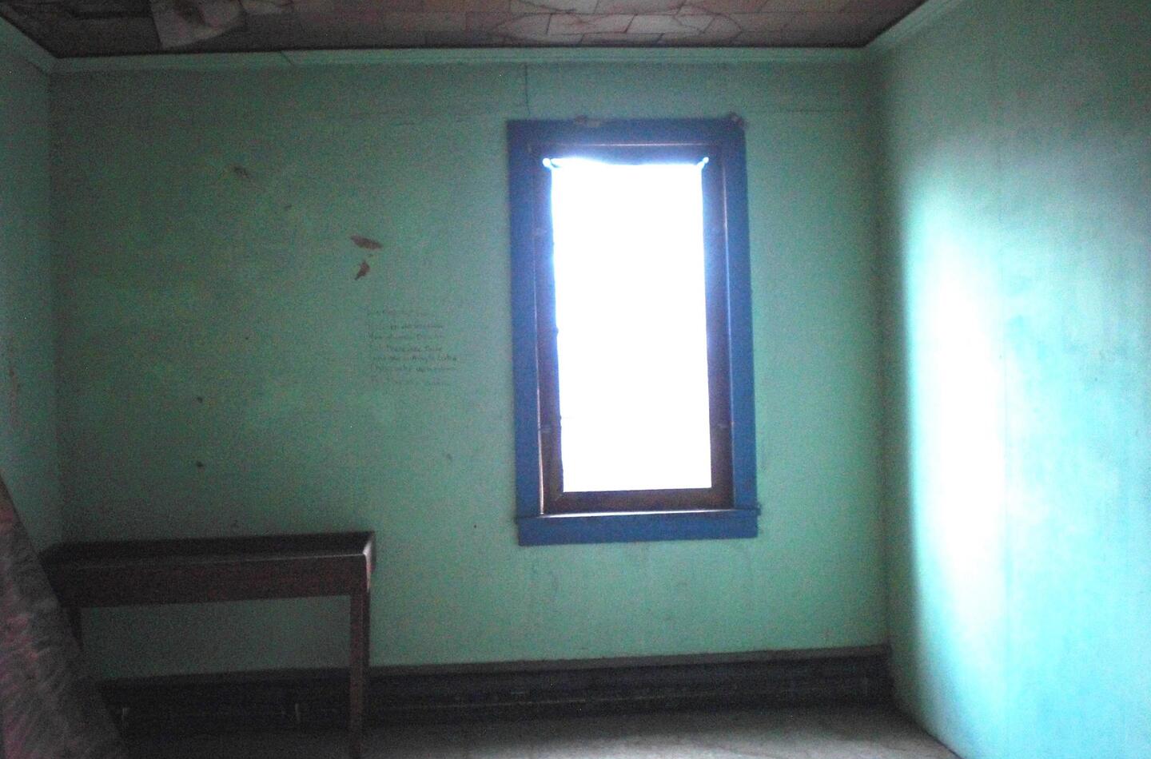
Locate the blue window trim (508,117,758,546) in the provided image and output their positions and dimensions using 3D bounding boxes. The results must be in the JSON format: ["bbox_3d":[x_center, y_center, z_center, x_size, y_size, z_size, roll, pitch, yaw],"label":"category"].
[{"bbox_3d":[0.234,-0.195,5.086,0.969,1.704,0.045,-2,1,-4],"label":"blue window trim"}]

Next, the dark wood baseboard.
[{"bbox_3d":[-0.342,1.249,5.056,3.292,0.236,0.045,-2,1,-4],"label":"dark wood baseboard"}]

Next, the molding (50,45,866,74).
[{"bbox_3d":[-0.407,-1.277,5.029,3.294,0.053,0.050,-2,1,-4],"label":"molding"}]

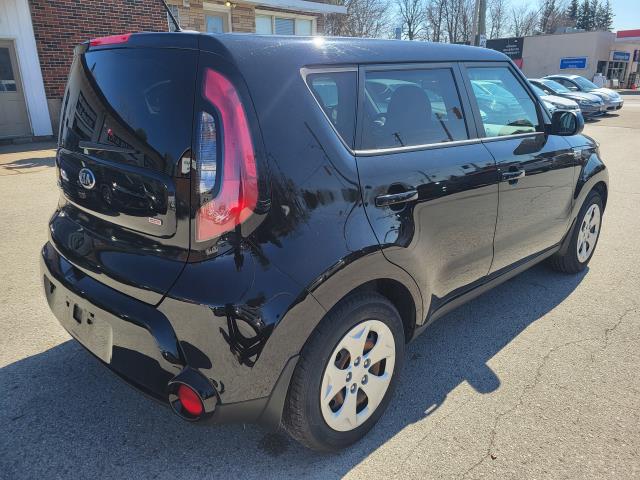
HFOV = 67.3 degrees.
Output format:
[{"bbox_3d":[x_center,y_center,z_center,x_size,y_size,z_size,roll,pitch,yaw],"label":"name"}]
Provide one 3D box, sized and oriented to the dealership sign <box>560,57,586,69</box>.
[{"bbox_3d":[24.258,-16.986,46.000,2.250,1.050,0.100,7,19,25],"label":"dealership sign"}]

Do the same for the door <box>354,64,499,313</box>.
[{"bbox_3d":[0.427,-0.209,2.050,1.050,1.080,0.240,-17,23,-42],"label":"door"}]

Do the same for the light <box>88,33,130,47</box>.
[{"bbox_3d":[-0.788,-0.751,1.813,0.060,0.035,0.380,-17,23,-42],"label":"light"}]

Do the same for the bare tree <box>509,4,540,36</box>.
[{"bbox_3d":[26.376,-24.957,62.000,4.200,9.800,4.200,6,18,21],"label":"bare tree"}]

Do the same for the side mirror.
[{"bbox_3d":[1.359,-0.642,2.643,0.140,0.150,0.200,-17,23,-42],"label":"side mirror"}]

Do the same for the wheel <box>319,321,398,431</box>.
[{"bbox_3d":[0.107,0.506,1.901,0.440,0.440,0.160,-17,23,-42],"label":"wheel"}]

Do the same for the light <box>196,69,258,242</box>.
[{"bbox_3d":[-0.285,-0.233,1.347,0.210,0.490,0.200,9,20,30],"label":"light"}]

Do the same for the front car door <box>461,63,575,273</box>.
[{"bbox_3d":[1.120,-0.401,2.709,1.190,1.140,0.240,-17,23,-42],"label":"front car door"}]

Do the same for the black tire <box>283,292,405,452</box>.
[{"bbox_3d":[0.093,0.501,1.915,0.650,0.650,0.210,-17,23,-42],"label":"black tire"}]

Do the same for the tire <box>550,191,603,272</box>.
[{"bbox_3d":[1.928,-0.066,3.622,0.650,0.650,0.210,-17,23,-42],"label":"tire"}]

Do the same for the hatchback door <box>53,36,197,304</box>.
[{"bbox_3d":[-0.819,-0.329,1.896,0.380,0.900,1.280,-17,23,-42],"label":"hatchback door"}]

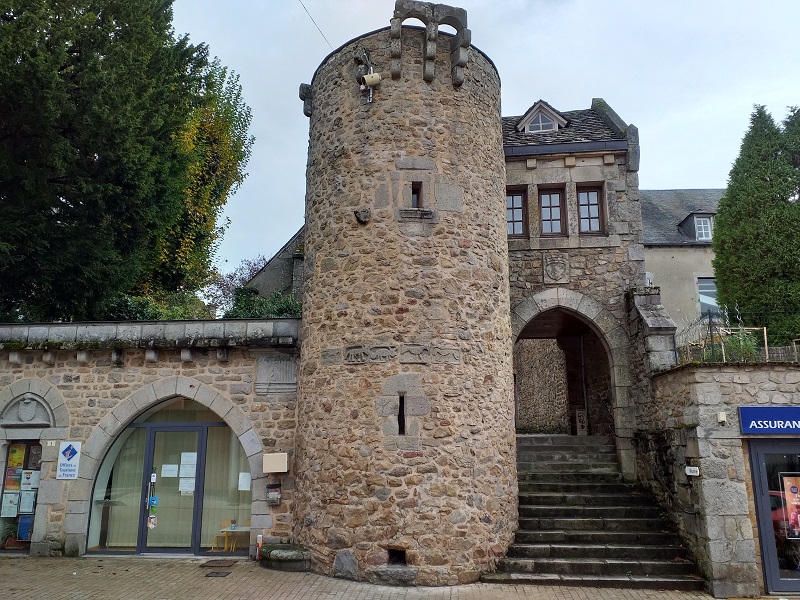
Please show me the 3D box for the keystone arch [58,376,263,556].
[{"bbox_3d":[-4.056,2.934,11.197,3.547,3.055,0.400,-2,-13,6],"label":"keystone arch"}]

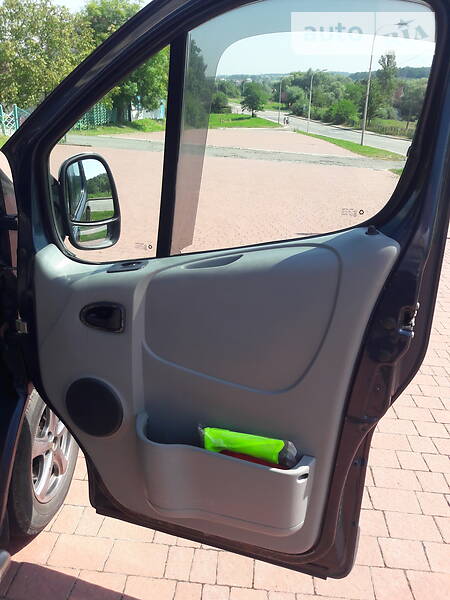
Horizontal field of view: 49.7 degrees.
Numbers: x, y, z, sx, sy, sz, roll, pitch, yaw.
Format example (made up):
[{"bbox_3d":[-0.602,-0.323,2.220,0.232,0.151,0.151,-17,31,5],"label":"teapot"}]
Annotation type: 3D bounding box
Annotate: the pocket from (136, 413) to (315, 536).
[{"bbox_3d":[-0.015,0.476,1.304,0.460,0.220,0.115,9,22,16],"label":"pocket"}]

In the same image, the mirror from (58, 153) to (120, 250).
[{"bbox_3d":[-0.409,-0.296,1.465,0.185,0.275,0.110,-15,27,-39],"label":"mirror"}]

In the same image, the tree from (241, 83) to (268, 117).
[{"bbox_3d":[7.416,-50.404,122.000,6.700,8.000,6.700,0,24,0],"label":"tree"}]

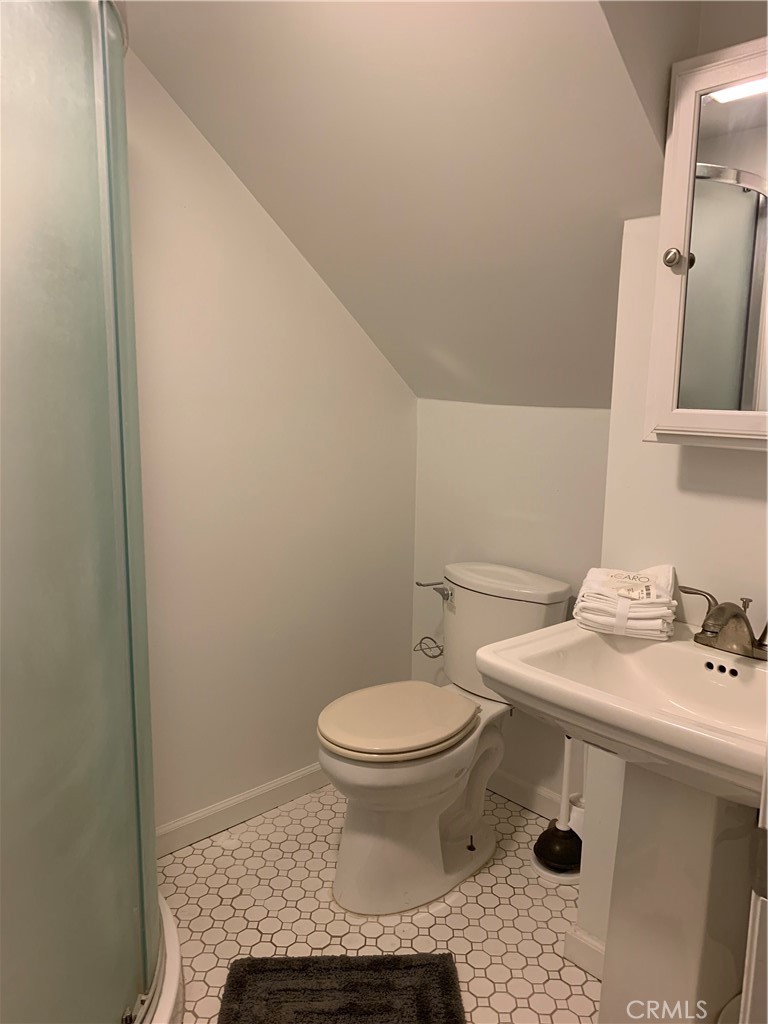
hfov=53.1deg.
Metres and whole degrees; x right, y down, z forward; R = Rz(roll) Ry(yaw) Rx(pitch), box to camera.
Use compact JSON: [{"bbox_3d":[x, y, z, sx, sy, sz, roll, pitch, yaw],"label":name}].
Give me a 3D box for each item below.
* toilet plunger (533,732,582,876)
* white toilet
[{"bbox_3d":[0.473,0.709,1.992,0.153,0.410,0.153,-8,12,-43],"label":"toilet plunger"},{"bbox_3d":[0.112,0.554,1.984,0.688,0.733,0.395,-8,12,-43],"label":"white toilet"}]

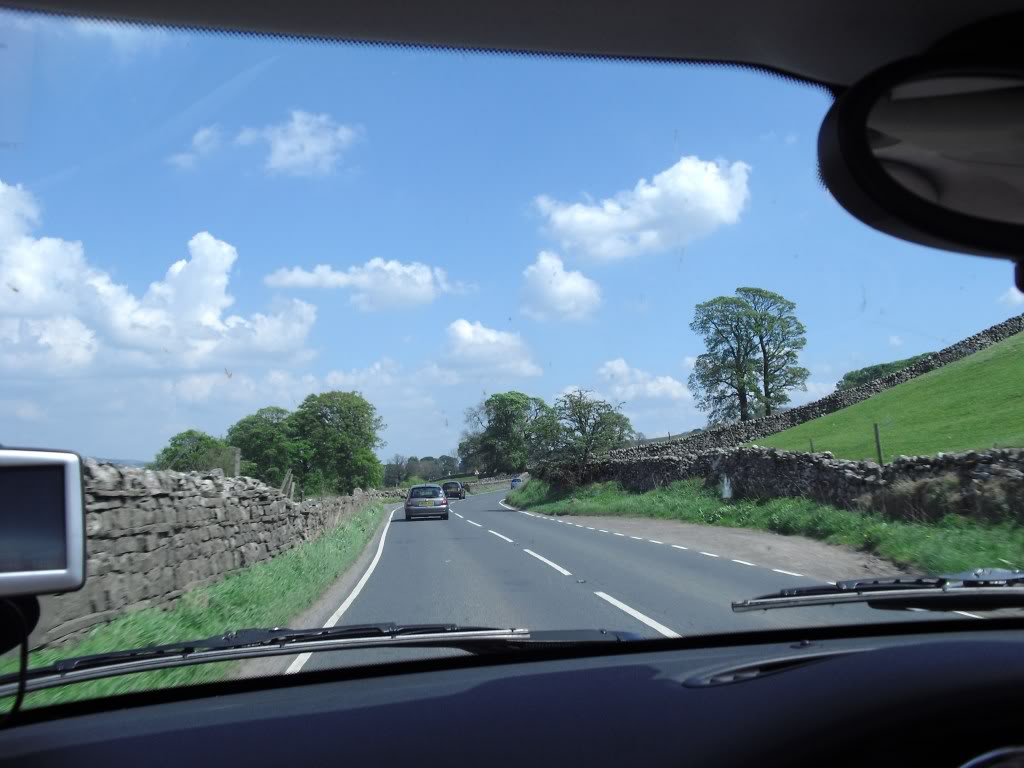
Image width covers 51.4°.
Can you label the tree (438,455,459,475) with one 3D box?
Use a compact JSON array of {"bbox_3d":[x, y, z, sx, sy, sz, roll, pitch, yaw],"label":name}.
[{"bbox_3d":[-21.600,27.200,360.000,6.800,7.000,6.800,0,-5,0],"label":"tree"}]

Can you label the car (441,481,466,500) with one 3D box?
[{"bbox_3d":[-5.060,9.320,93.500,1.680,1.550,4.150,-1,-5,3],"label":"car"}]

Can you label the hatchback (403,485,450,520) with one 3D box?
[{"bbox_3d":[-3.400,4.630,42.200,1.660,1.420,3.850,0,-5,-6],"label":"hatchback"}]

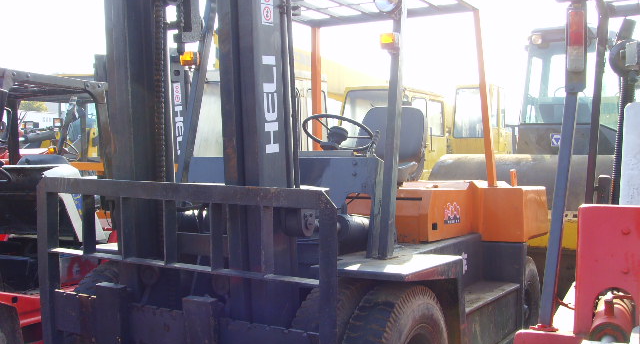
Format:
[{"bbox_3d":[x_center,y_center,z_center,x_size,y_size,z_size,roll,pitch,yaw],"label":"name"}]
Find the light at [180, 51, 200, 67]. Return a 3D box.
[{"bbox_3d":[-0.803,-0.702,4.470,0.080,0.088,0.085,1,1,30],"label":"light"}]

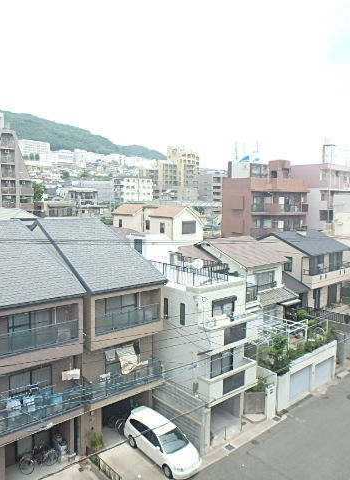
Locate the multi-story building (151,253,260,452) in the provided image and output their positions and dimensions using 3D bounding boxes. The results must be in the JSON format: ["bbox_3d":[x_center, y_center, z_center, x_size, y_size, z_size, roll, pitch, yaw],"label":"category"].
[{"bbox_3d":[0.697,5.824,24.174,4.100,9.200,7.900,-4,8,-41],"label":"multi-story building"}]

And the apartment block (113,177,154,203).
[{"bbox_3d":[-19.348,-21.401,181.583,17.500,13.500,8.500,-5,7,-41],"label":"apartment block"}]

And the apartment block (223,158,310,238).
[{"bbox_3d":[11.731,-2.006,51.545,8.637,16.994,6.568,-2,6,-24],"label":"apartment block"}]

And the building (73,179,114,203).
[{"bbox_3d":[-32.153,-17.236,147.307,14.673,10.439,12.000,-2,6,-25],"label":"building"}]

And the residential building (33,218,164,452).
[{"bbox_3d":[-5.906,4.500,23.949,4.596,11.516,11.567,-5,7,-41],"label":"residential building"}]

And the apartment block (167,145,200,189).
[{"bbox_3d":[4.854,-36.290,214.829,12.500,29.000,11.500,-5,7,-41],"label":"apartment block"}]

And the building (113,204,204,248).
[{"bbox_3d":[-1.969,0.345,47.115,6.100,8.838,9.600,-5,7,-41],"label":"building"}]

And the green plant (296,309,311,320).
[{"bbox_3d":[10.027,5.813,30.300,1.150,0.950,1.050,-4,8,-41],"label":"green plant"}]

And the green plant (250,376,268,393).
[{"bbox_3d":[5.197,8.993,24.167,0.950,0.900,0.850,-4,8,-41],"label":"green plant"}]

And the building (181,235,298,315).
[{"bbox_3d":[4.067,3.724,27.744,5.300,7.750,7.900,-4,8,-41],"label":"building"}]

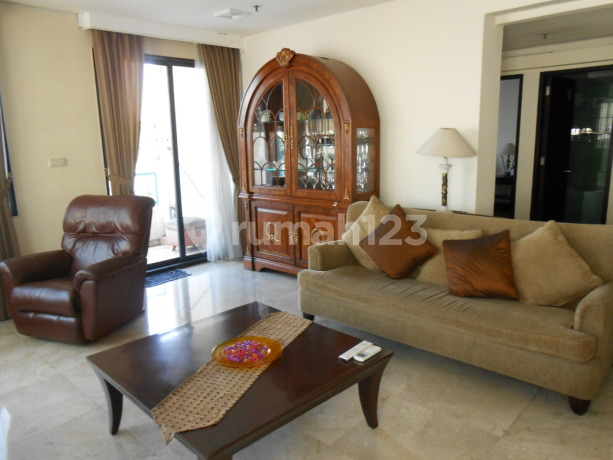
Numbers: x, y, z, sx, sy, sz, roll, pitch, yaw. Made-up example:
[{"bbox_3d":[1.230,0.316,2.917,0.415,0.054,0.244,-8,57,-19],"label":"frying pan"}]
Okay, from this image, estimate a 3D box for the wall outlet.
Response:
[{"bbox_3d":[-2.364,-0.635,4.413,0.012,0.080,0.150,8,15,42],"label":"wall outlet"}]

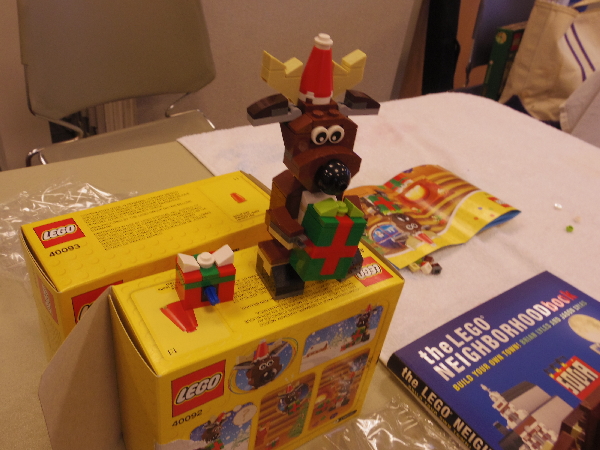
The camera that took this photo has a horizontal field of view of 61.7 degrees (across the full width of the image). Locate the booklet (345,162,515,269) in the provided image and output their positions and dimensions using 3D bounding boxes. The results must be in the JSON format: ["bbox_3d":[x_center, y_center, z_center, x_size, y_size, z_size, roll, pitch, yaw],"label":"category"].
[{"bbox_3d":[0.140,-0.019,0.573,0.206,0.018,0.123,-19,43,-35],"label":"booklet"}]

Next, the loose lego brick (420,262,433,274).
[{"bbox_3d":[0.123,0.042,0.487,0.008,0.007,0.008,32,40,29],"label":"loose lego brick"}]

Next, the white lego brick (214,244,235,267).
[{"bbox_3d":[-0.036,0.014,0.238,0.008,0.006,0.008,-8,38,-24],"label":"white lego brick"}]

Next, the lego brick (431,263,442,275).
[{"bbox_3d":[0.133,0.043,0.488,0.008,0.007,0.008,6,34,-6],"label":"lego brick"}]

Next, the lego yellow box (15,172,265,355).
[{"bbox_3d":[-0.085,0.047,0.326,0.141,0.121,0.060,-19,44,-36],"label":"lego yellow box"}]

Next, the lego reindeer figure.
[{"bbox_3d":[0.008,-0.026,0.242,0.071,0.119,0.047,-13,40,-29],"label":"lego reindeer figure"}]

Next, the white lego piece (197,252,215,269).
[{"bbox_3d":[-0.044,0.016,0.236,0.008,0.005,0.008,-8,38,-24],"label":"white lego piece"}]

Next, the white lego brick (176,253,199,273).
[{"bbox_3d":[-0.051,0.017,0.232,0.008,0.006,0.008,-8,38,-24],"label":"white lego brick"}]

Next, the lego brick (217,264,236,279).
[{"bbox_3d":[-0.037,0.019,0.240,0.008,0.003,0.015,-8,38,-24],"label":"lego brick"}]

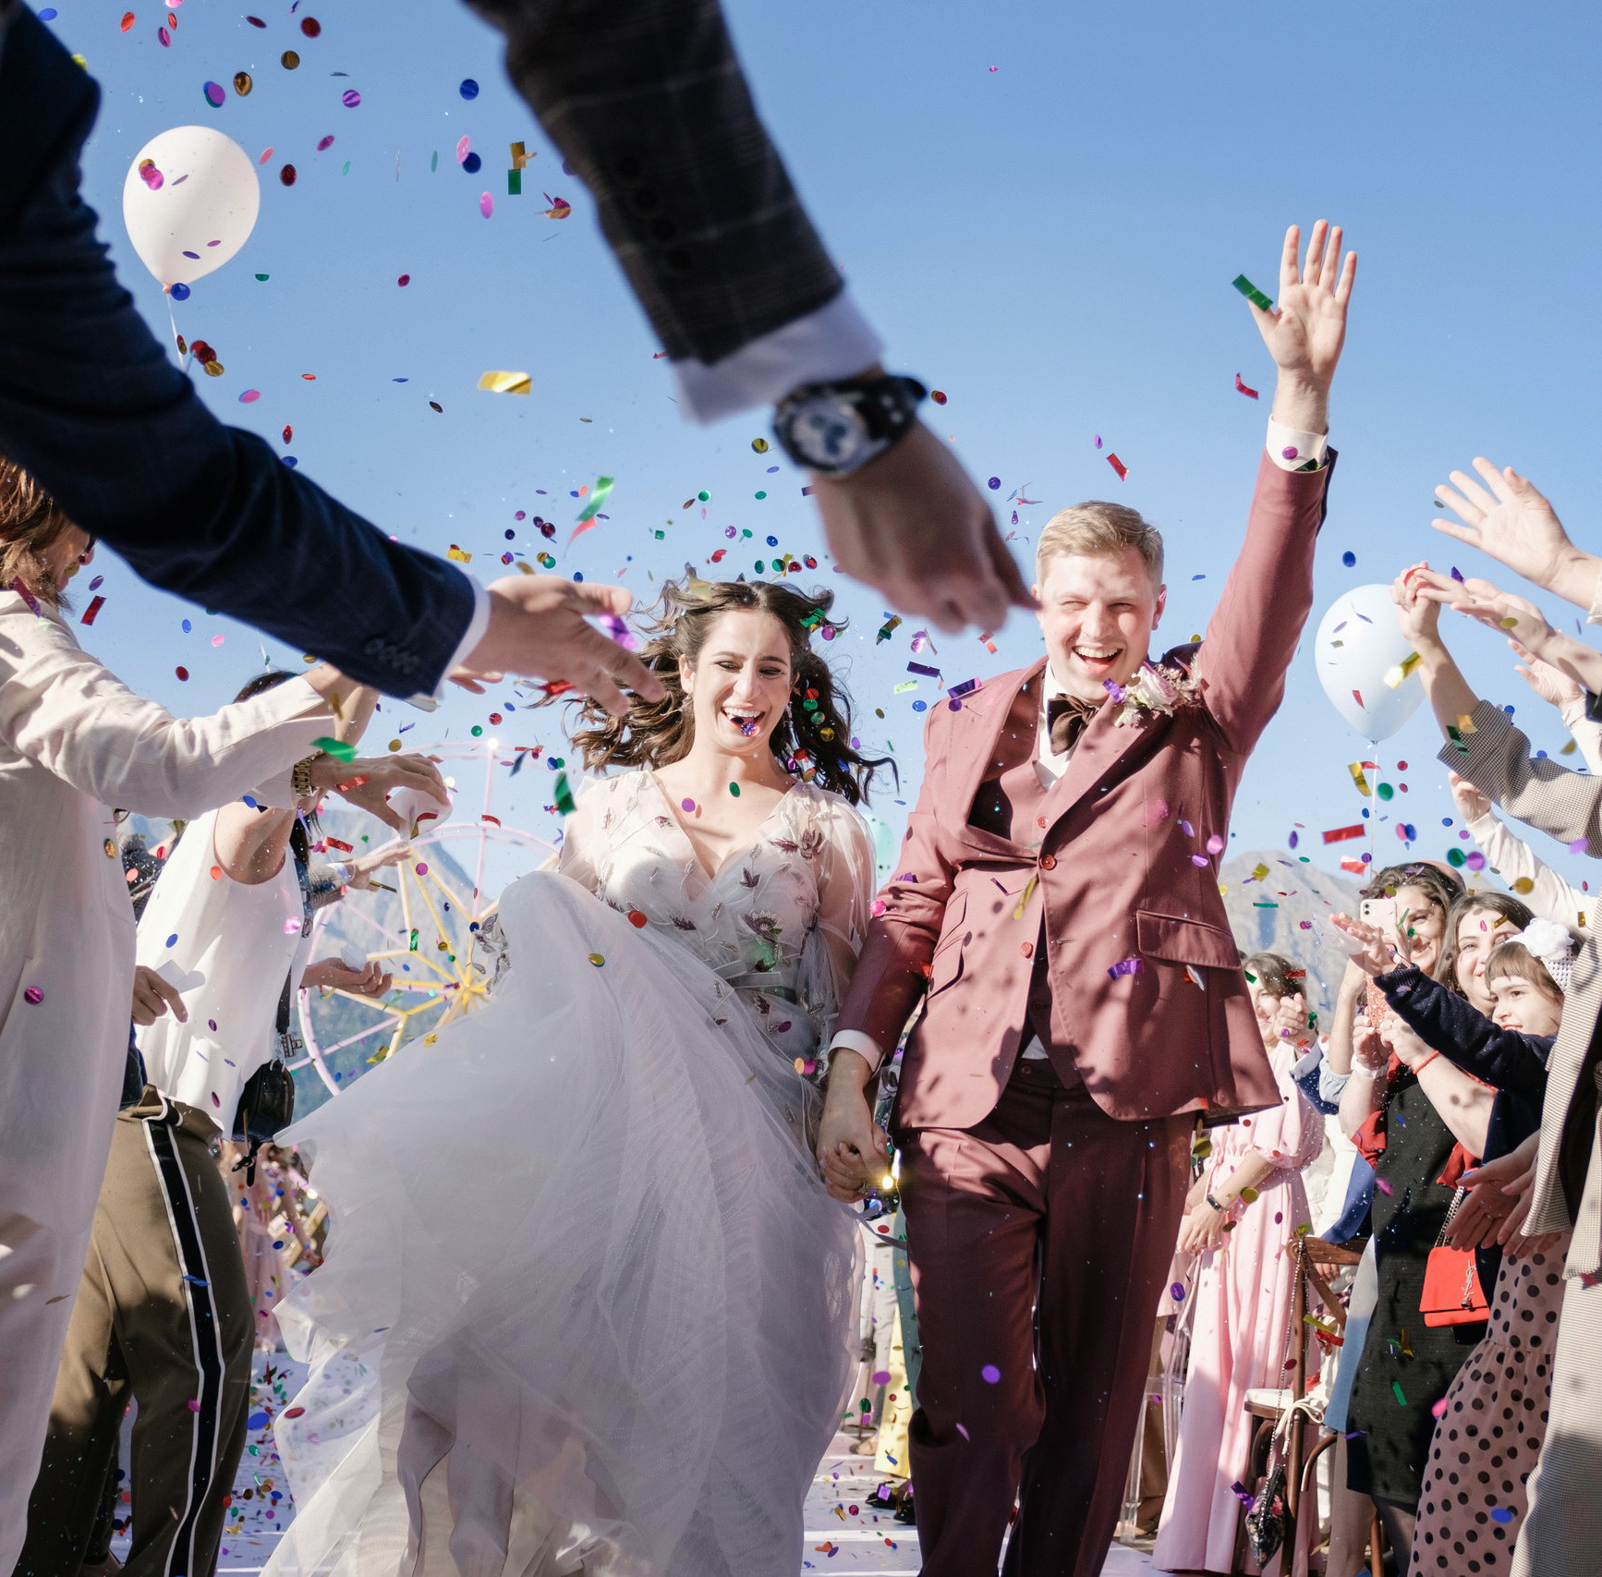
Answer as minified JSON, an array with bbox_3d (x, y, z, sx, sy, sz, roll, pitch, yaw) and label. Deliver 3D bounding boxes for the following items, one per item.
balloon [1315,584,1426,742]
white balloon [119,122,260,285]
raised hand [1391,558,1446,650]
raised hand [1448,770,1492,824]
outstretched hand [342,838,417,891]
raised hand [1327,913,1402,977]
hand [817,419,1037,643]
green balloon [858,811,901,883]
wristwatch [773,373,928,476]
[{"bbox_3d":[1.371,-0.301,6.150,0.270,0.383,0.270,0,-10,0],"label":"balloon"},{"bbox_3d":[-1.117,-1.067,4.700,0.250,0.300,0.250,10,-9,0],"label":"white balloon"},{"bbox_3d":[0.843,-0.251,3.500,0.075,0.120,0.085,-10,-9,21],"label":"raised hand"},{"bbox_3d":[1.337,0.017,5.100,0.085,0.125,0.080,-20,8,39],"label":"raised hand"},{"bbox_3d":[-0.989,0.179,6.000,0.170,0.090,0.085,-13,-14,21],"label":"outstretched hand"},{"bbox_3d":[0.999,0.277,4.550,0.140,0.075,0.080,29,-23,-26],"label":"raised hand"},{"bbox_3d":[0.064,-0.138,1.350,0.085,0.090,0.125,11,-39,56],"label":"hand"},{"bbox_3d":[0.232,0.235,9.600,0.245,0.295,0.245,0,-9,0],"label":"green balloon"},{"bbox_3d":[0.026,-0.183,1.290,0.065,0.045,0.052,-33,0,30],"label":"wristwatch"}]

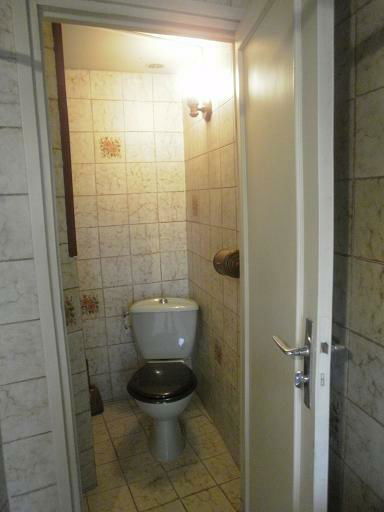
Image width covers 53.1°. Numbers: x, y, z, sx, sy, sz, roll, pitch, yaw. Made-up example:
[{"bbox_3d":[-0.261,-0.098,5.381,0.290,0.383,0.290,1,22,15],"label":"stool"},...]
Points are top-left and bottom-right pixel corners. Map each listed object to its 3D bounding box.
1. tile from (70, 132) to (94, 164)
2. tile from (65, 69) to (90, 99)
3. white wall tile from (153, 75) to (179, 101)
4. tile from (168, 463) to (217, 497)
[{"bbox_3d":[-0.699,-0.672,2.389,0.184,0.200,0.010,-5,8,-19],"label":"tile"},{"bbox_3d":[-0.710,-1.064,2.375,0.158,0.160,0.010,-4,8,-17],"label":"tile"},{"bbox_3d":[-0.157,-1.092,2.484,0.197,0.180,0.010,-4,9,-15],"label":"white wall tile"},{"bbox_3d":[-0.002,1.116,1.919,0.199,0.010,0.197,-5,9,-22],"label":"tile"}]

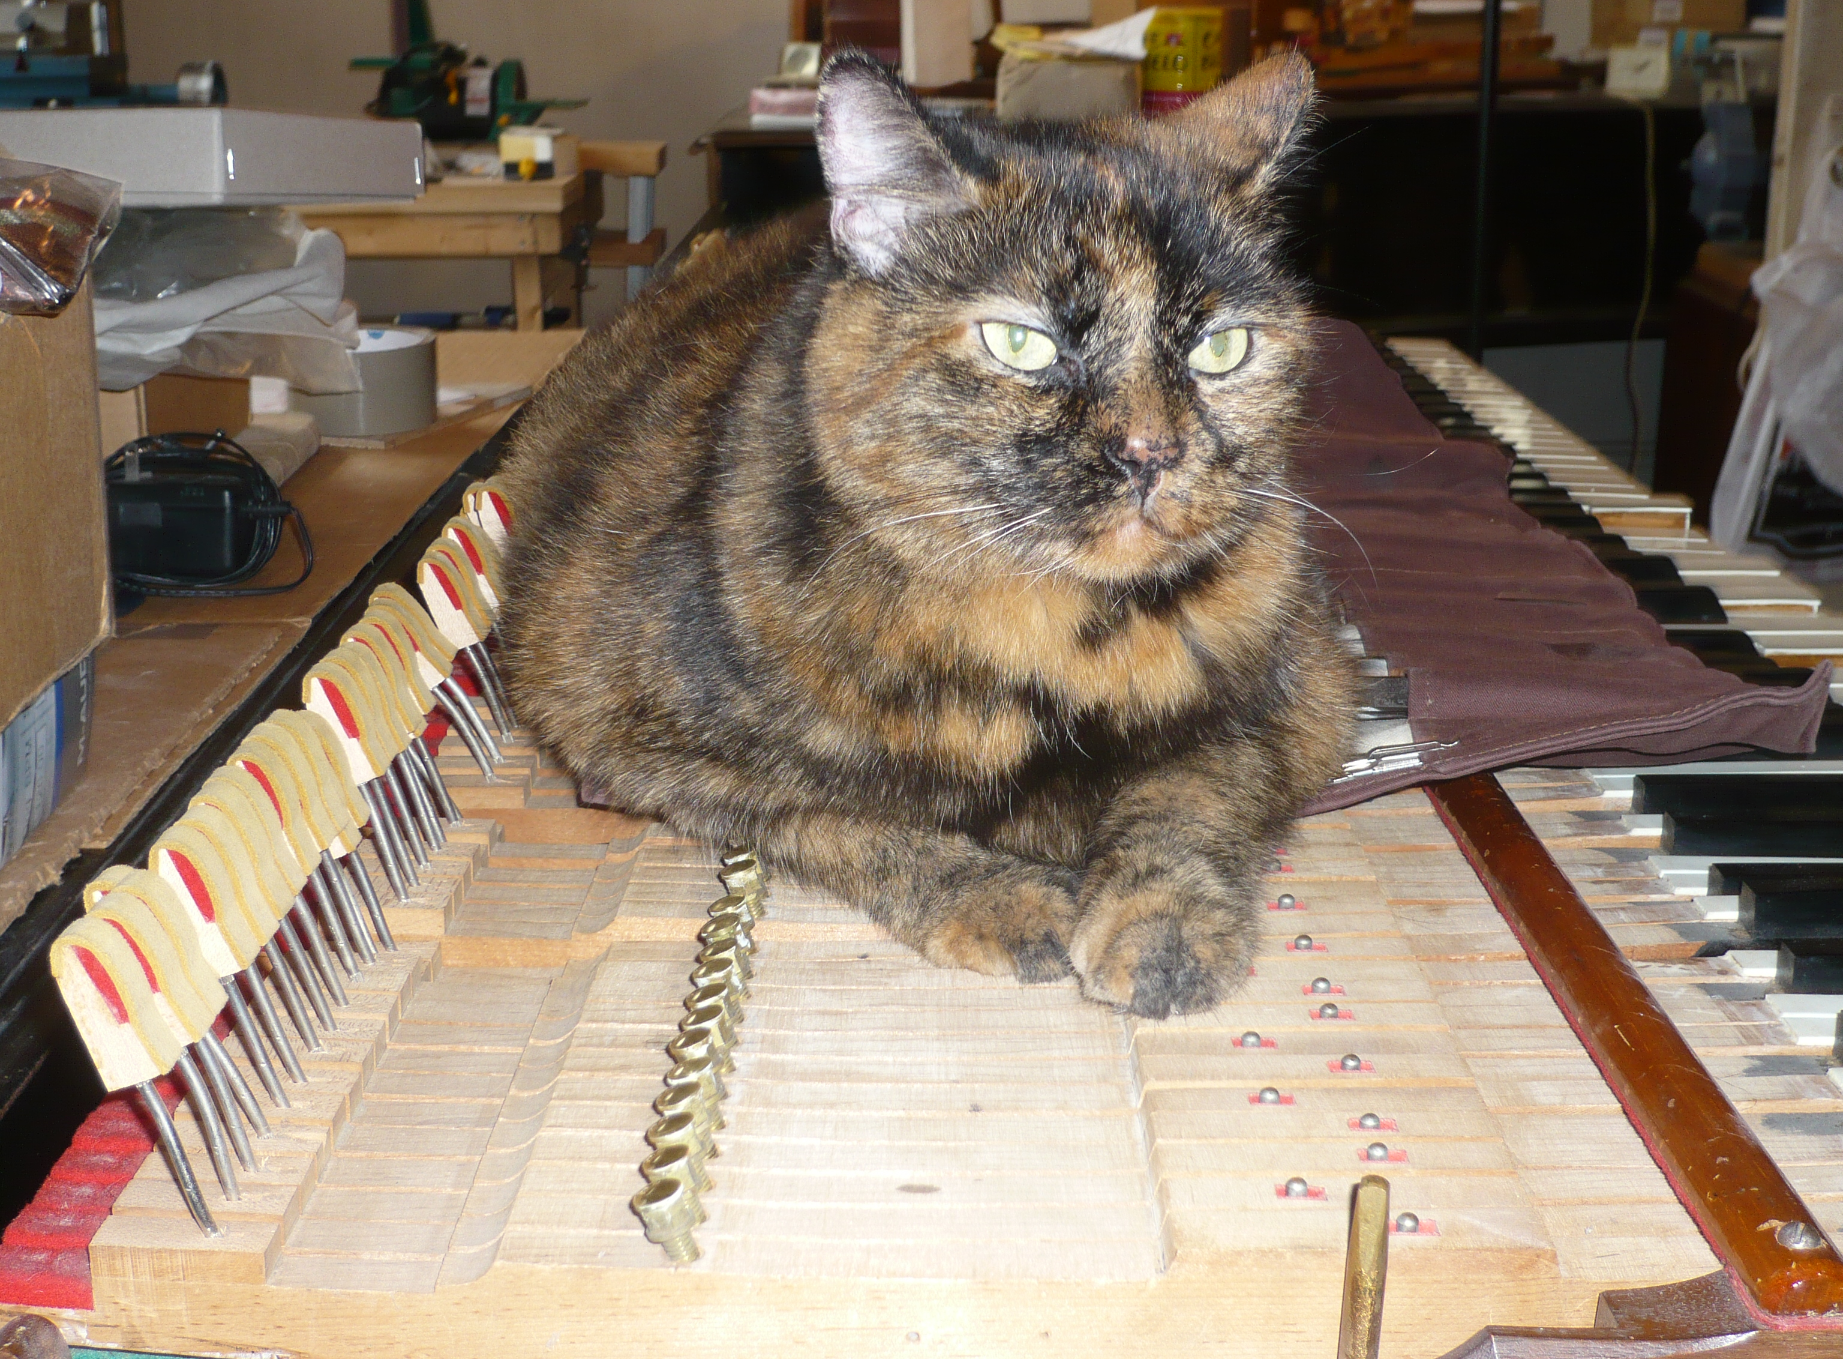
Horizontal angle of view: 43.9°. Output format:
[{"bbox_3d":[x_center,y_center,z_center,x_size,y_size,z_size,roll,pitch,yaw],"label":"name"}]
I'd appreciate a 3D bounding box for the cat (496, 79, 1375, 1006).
[{"bbox_3d":[-0.017,-0.075,0.700,0.210,0.223,0.420,-6,17,-15],"label":"cat"}]

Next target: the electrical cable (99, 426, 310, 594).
[{"bbox_3d":[-0.315,-0.079,1.008,0.106,0.062,0.088,-1,16,1],"label":"electrical cable"}]

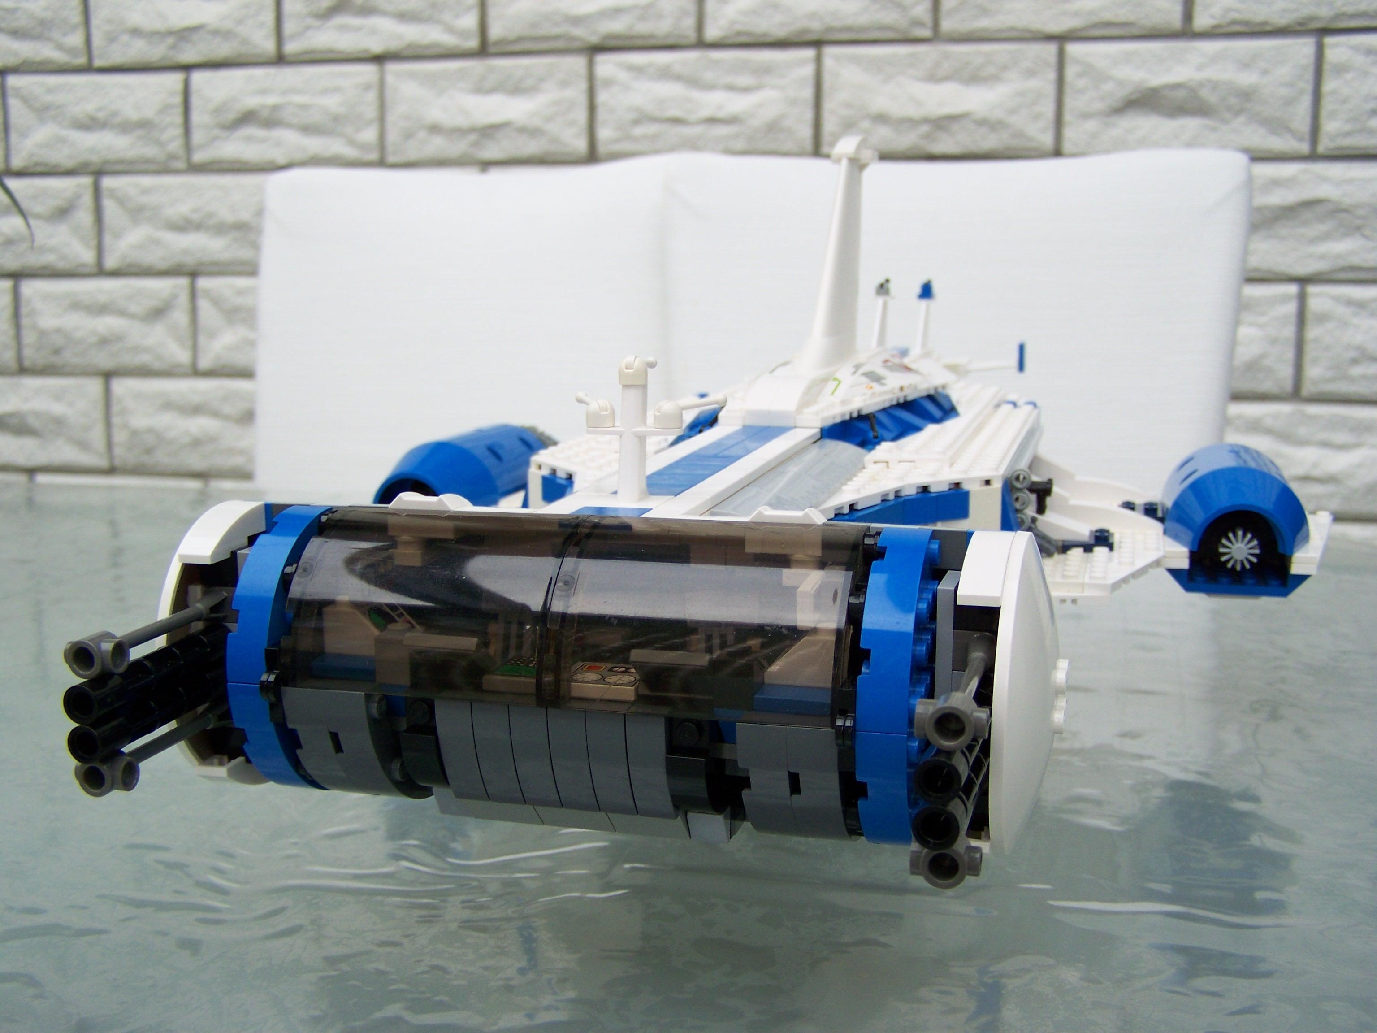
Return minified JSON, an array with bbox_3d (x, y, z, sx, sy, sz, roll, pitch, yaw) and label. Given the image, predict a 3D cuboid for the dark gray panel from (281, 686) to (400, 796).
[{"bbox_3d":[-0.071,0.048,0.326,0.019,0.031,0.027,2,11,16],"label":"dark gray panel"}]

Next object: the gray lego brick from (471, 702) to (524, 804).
[{"bbox_3d":[-0.038,0.048,0.308,0.008,0.024,0.010,2,11,16],"label":"gray lego brick"}]

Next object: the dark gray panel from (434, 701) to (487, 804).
[{"bbox_3d":[-0.045,0.047,0.304,0.008,0.024,0.010,2,11,16],"label":"dark gray panel"}]

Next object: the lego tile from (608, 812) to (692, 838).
[{"bbox_3d":[-0.008,0.061,0.306,0.016,0.008,0.004,2,54,16],"label":"lego tile"}]

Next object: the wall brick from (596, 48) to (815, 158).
[{"bbox_3d":[0.015,-0.247,0.912,0.132,0.063,0.045,2,10,13],"label":"wall brick"}]

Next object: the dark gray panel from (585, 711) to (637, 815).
[{"bbox_3d":[-0.015,0.049,0.301,0.008,0.024,0.010,2,11,16],"label":"dark gray panel"}]

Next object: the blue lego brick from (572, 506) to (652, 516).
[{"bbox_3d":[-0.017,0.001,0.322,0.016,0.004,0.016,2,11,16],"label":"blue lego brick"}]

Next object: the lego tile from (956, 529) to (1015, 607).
[{"bbox_3d":[0.057,0.010,0.289,0.008,0.010,0.024,2,11,16],"label":"lego tile"}]

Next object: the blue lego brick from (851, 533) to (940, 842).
[{"bbox_3d":[0.040,0.037,0.294,0.011,0.064,0.032,2,11,16],"label":"blue lego brick"}]

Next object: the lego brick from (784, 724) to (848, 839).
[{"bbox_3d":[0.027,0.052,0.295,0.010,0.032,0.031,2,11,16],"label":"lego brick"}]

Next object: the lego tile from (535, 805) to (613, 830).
[{"bbox_3d":[-0.023,0.060,0.310,0.016,0.008,0.004,2,54,16],"label":"lego tile"}]

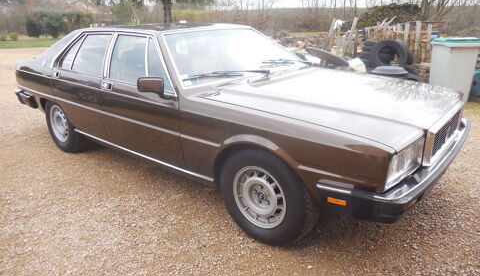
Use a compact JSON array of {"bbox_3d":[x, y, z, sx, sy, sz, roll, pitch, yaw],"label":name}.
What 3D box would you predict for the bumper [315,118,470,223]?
[{"bbox_3d":[1.172,0.107,2.339,0.490,0.210,1.860,14,24,38],"label":"bumper"}]

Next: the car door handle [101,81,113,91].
[{"bbox_3d":[-1.129,-0.446,2.942,0.130,0.082,0.040,14,24,38],"label":"car door handle"}]

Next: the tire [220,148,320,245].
[{"bbox_3d":[0.179,0.345,2.266,0.685,0.680,0.230,14,24,38],"label":"tire"}]

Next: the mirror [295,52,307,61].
[{"bbox_3d":[0.668,-0.868,3.821,0.090,0.115,0.185,14,24,38],"label":"mirror"}]

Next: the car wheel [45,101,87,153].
[{"bbox_3d":[-1.972,-0.200,3.975,0.685,0.680,0.230,14,24,38],"label":"car wheel"}]

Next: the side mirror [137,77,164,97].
[{"bbox_3d":[-0.613,-0.355,2.373,0.090,0.120,0.185,14,24,38],"label":"side mirror"}]

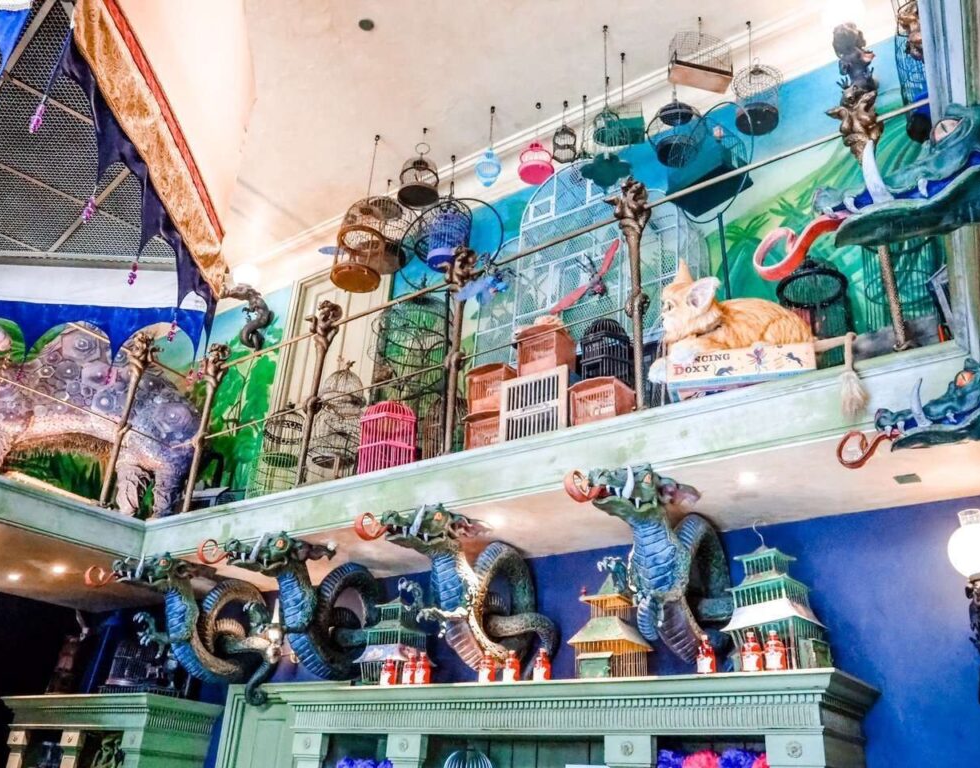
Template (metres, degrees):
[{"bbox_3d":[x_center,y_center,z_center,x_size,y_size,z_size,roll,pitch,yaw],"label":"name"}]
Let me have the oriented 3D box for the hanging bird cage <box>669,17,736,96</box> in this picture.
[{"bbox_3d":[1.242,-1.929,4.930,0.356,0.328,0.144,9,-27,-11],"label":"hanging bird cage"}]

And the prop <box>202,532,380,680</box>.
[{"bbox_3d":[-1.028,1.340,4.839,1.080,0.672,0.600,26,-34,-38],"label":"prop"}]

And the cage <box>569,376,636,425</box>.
[{"bbox_3d":[0.545,0.137,3.966,0.250,0.256,0.232,-15,-32,32],"label":"cage"}]

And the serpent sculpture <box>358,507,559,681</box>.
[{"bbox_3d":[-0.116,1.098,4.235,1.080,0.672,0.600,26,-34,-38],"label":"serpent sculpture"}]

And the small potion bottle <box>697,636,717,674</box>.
[{"bbox_3d":[0.900,1.141,3.461,0.080,0.162,0.080,-15,-32,32],"label":"small potion bottle"}]

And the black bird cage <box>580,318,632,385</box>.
[{"bbox_3d":[0.600,-0.105,4.292,0.288,0.546,0.256,-19,-34,37],"label":"black bird cage"}]

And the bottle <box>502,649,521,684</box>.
[{"bbox_3d":[0.095,1.288,3.780,0.080,0.138,0.080,3,-27,1],"label":"bottle"}]

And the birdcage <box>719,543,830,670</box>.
[{"bbox_3d":[1.159,0.936,3.421,0.296,0.558,0.368,23,-33,-34],"label":"birdcage"}]

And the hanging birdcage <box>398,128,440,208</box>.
[{"bbox_3d":[-0.491,-1.524,5.883,0.280,0.483,0.280,3,-27,1],"label":"hanging birdcage"}]

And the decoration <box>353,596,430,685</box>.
[{"bbox_3d":[-0.522,1.454,4.649,0.332,0.520,0.332,-15,-32,32],"label":"decoration"}]

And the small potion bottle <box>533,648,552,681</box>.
[{"bbox_3d":[0.248,1.323,3.888,0.084,0.153,0.084,2,-26,1],"label":"small potion bottle"}]

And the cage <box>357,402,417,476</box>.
[{"bbox_3d":[-0.601,0.337,4.803,0.332,0.531,0.328,-7,-28,19],"label":"cage"}]

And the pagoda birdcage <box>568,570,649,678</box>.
[{"bbox_3d":[0.542,1.076,3.711,0.276,0.502,0.288,-15,-32,33],"label":"pagoda birdcage"}]

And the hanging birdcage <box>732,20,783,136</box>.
[{"bbox_3d":[1.538,-1.846,4.881,0.296,0.793,0.296,-15,-32,32],"label":"hanging birdcage"}]

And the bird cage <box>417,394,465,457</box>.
[{"bbox_3d":[-0.264,0.286,4.511,0.240,0.510,0.240,3,-27,1],"label":"bird cage"}]

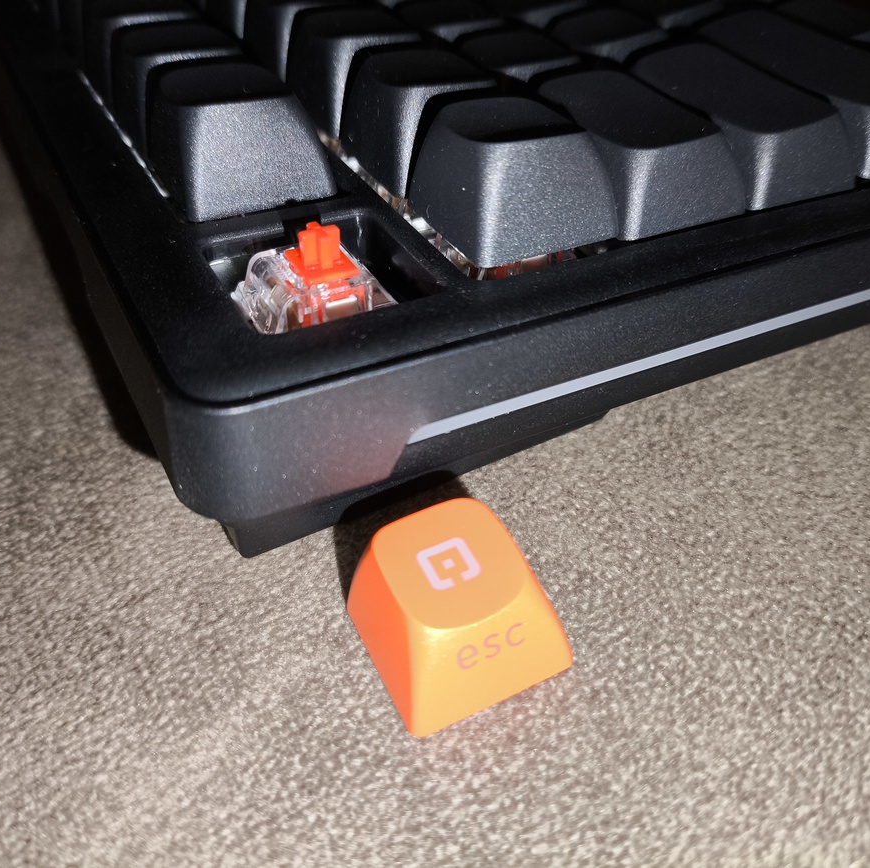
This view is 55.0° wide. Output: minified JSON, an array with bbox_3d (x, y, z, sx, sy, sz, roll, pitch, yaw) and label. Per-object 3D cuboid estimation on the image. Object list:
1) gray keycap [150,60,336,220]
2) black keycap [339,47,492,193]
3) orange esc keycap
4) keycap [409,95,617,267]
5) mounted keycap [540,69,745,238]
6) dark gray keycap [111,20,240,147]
[{"bbox_3d":[-0.023,-0.035,0.097,0.018,0.012,0.018,-17,45,-22],"label":"gray keycap"},{"bbox_3d":[0.000,-0.041,0.105,0.018,0.012,0.018,-17,45,-22],"label":"black keycap"},{"bbox_3d":[0.002,0.017,0.085,0.018,0.012,0.018,-19,46,-16],"label":"orange esc keycap"},{"bbox_3d":[0.009,-0.029,0.093,0.018,0.012,0.018,-17,45,-22],"label":"keycap"},{"bbox_3d":[0.024,-0.037,0.104,0.018,0.010,0.028,-17,45,-22],"label":"mounted keycap"},{"bbox_3d":[-0.032,-0.047,0.110,0.018,0.012,0.018,-17,45,-22],"label":"dark gray keycap"}]

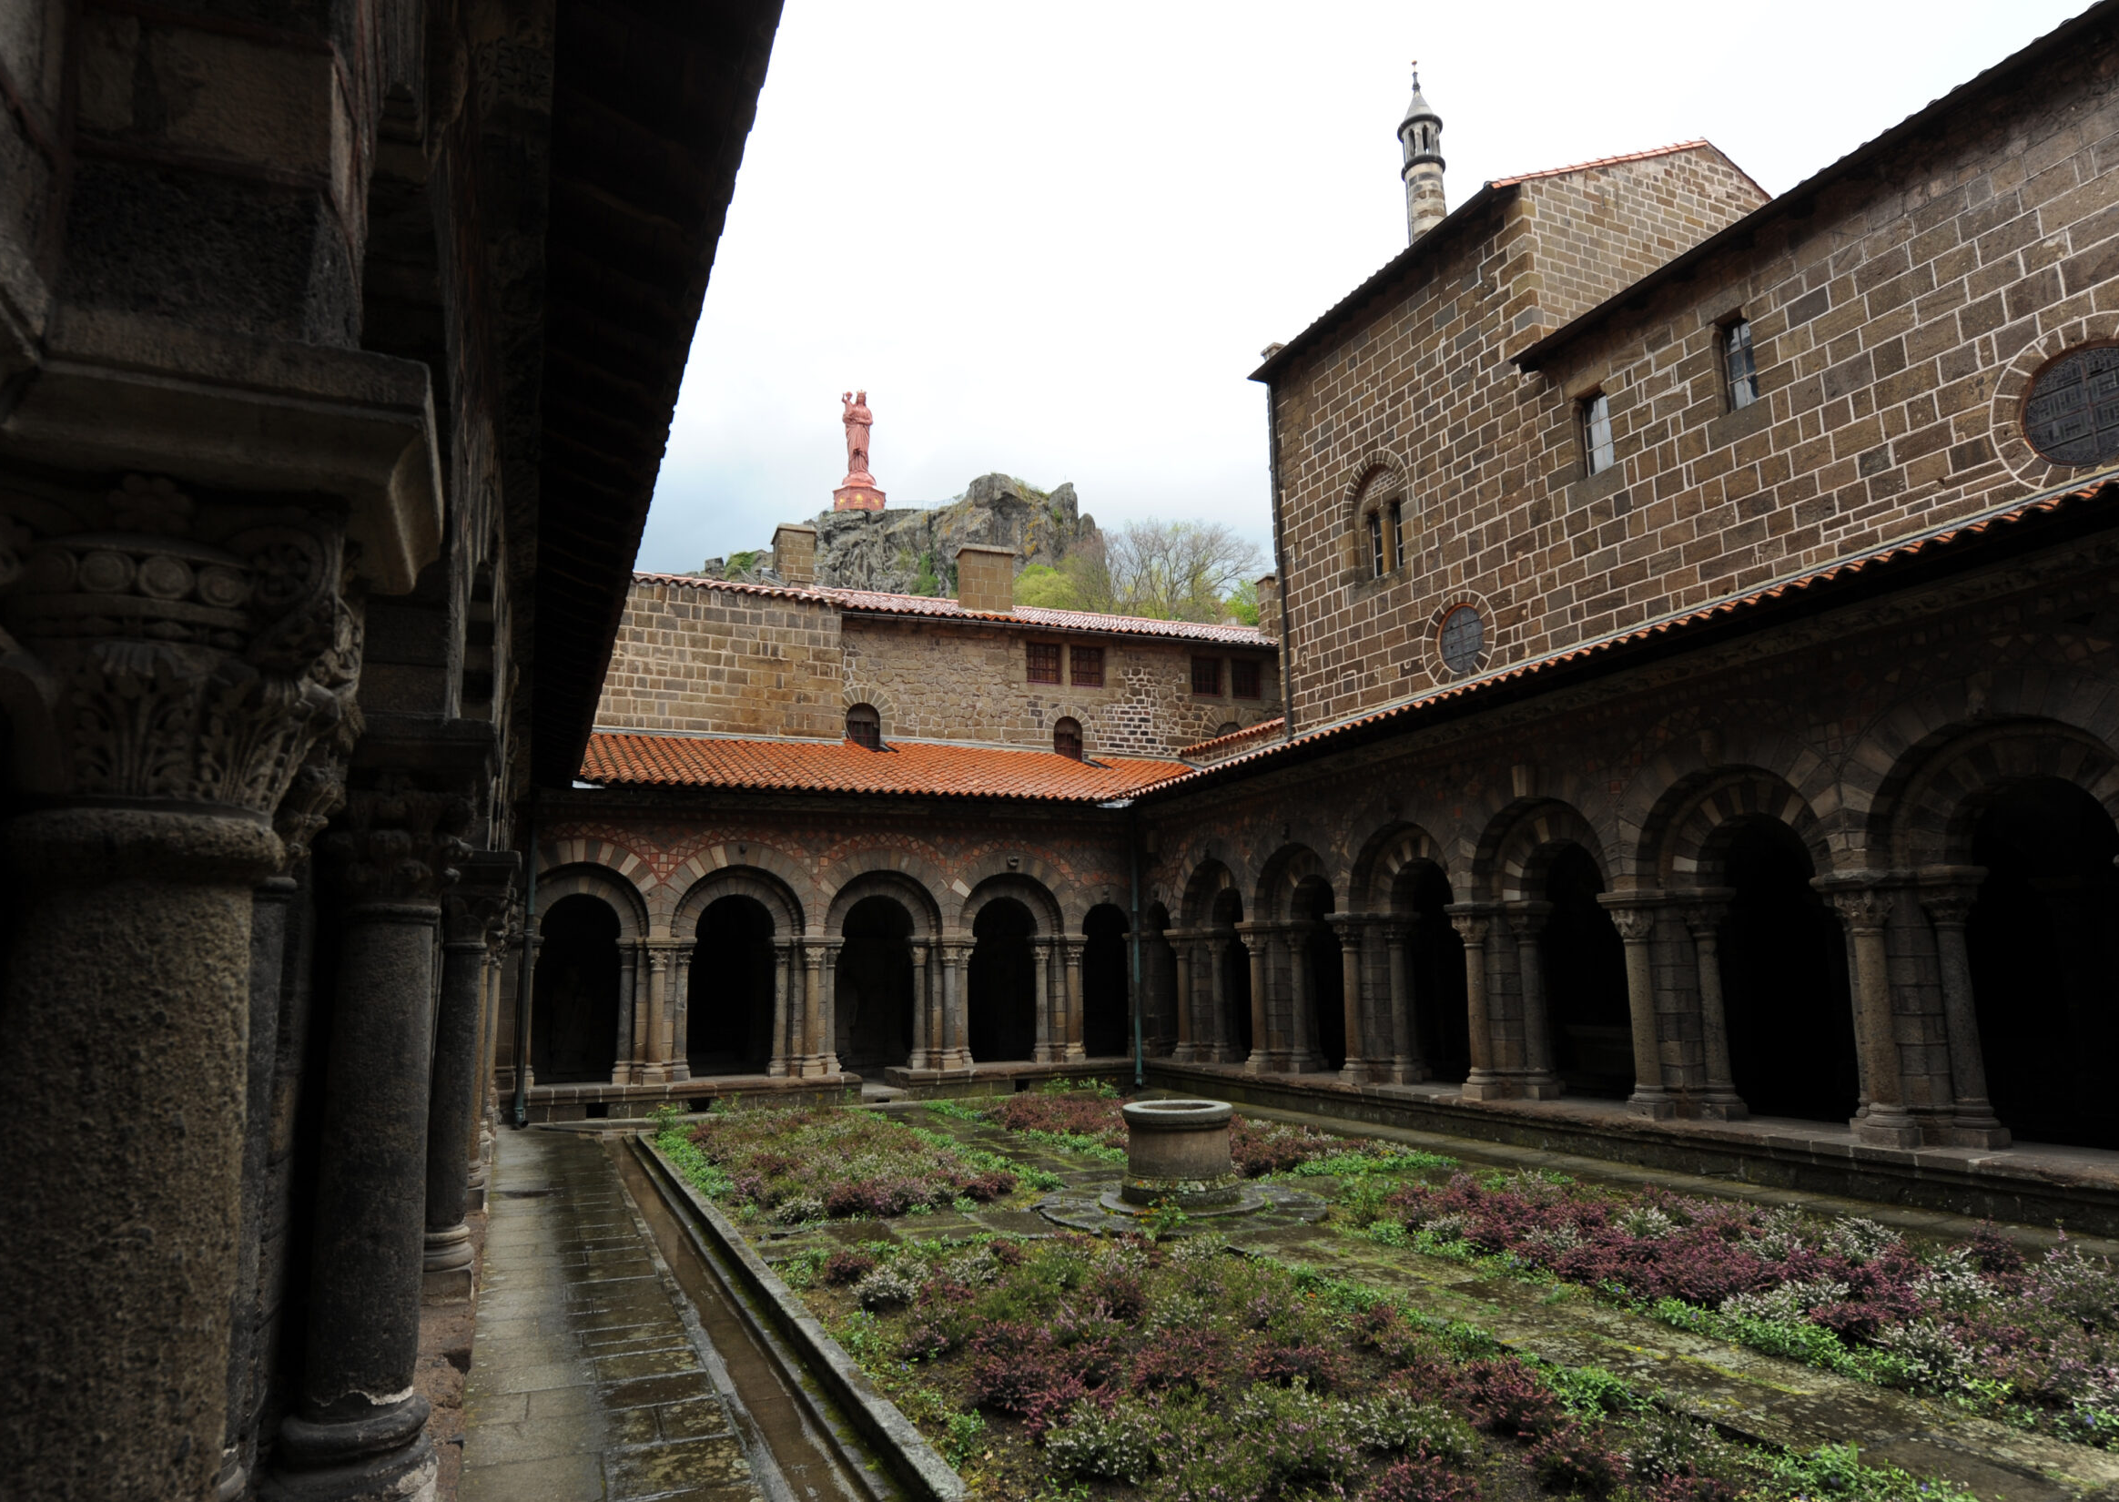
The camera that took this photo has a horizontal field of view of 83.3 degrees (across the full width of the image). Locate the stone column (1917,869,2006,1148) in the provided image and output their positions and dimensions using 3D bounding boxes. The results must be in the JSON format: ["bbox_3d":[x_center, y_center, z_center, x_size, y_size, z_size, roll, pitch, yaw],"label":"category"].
[{"bbox_3d":[7.418,2.088,9.815,0.386,2.239,0.386,4,-12,-24],"label":"stone column"}]

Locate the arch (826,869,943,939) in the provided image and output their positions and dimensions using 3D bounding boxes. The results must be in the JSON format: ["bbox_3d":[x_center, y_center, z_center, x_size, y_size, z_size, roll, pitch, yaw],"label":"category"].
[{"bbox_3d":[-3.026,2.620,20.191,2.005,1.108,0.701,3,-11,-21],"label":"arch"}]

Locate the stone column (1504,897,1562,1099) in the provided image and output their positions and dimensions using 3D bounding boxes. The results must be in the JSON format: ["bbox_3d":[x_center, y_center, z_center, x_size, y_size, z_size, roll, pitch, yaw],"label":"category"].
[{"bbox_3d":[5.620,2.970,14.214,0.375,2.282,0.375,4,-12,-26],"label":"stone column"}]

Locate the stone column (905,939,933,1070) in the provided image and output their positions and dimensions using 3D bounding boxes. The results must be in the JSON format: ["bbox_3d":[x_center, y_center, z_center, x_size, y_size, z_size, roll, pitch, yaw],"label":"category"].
[{"bbox_3d":[-2.110,3.927,18.368,0.320,1.900,0.320,4,-12,-24],"label":"stone column"}]

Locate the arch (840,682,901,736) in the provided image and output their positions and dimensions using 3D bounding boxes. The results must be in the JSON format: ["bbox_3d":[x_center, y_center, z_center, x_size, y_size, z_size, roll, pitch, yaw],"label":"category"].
[{"bbox_3d":[-3.937,-0.845,24.773,1.274,1.081,0.328,3,-11,-22],"label":"arch"}]

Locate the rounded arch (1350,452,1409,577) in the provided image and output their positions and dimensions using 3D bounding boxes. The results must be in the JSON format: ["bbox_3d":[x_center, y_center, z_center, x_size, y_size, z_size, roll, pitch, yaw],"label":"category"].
[{"bbox_3d":[5.839,-4.239,21.436,0.328,2.297,1.583,4,-12,-24],"label":"rounded arch"}]

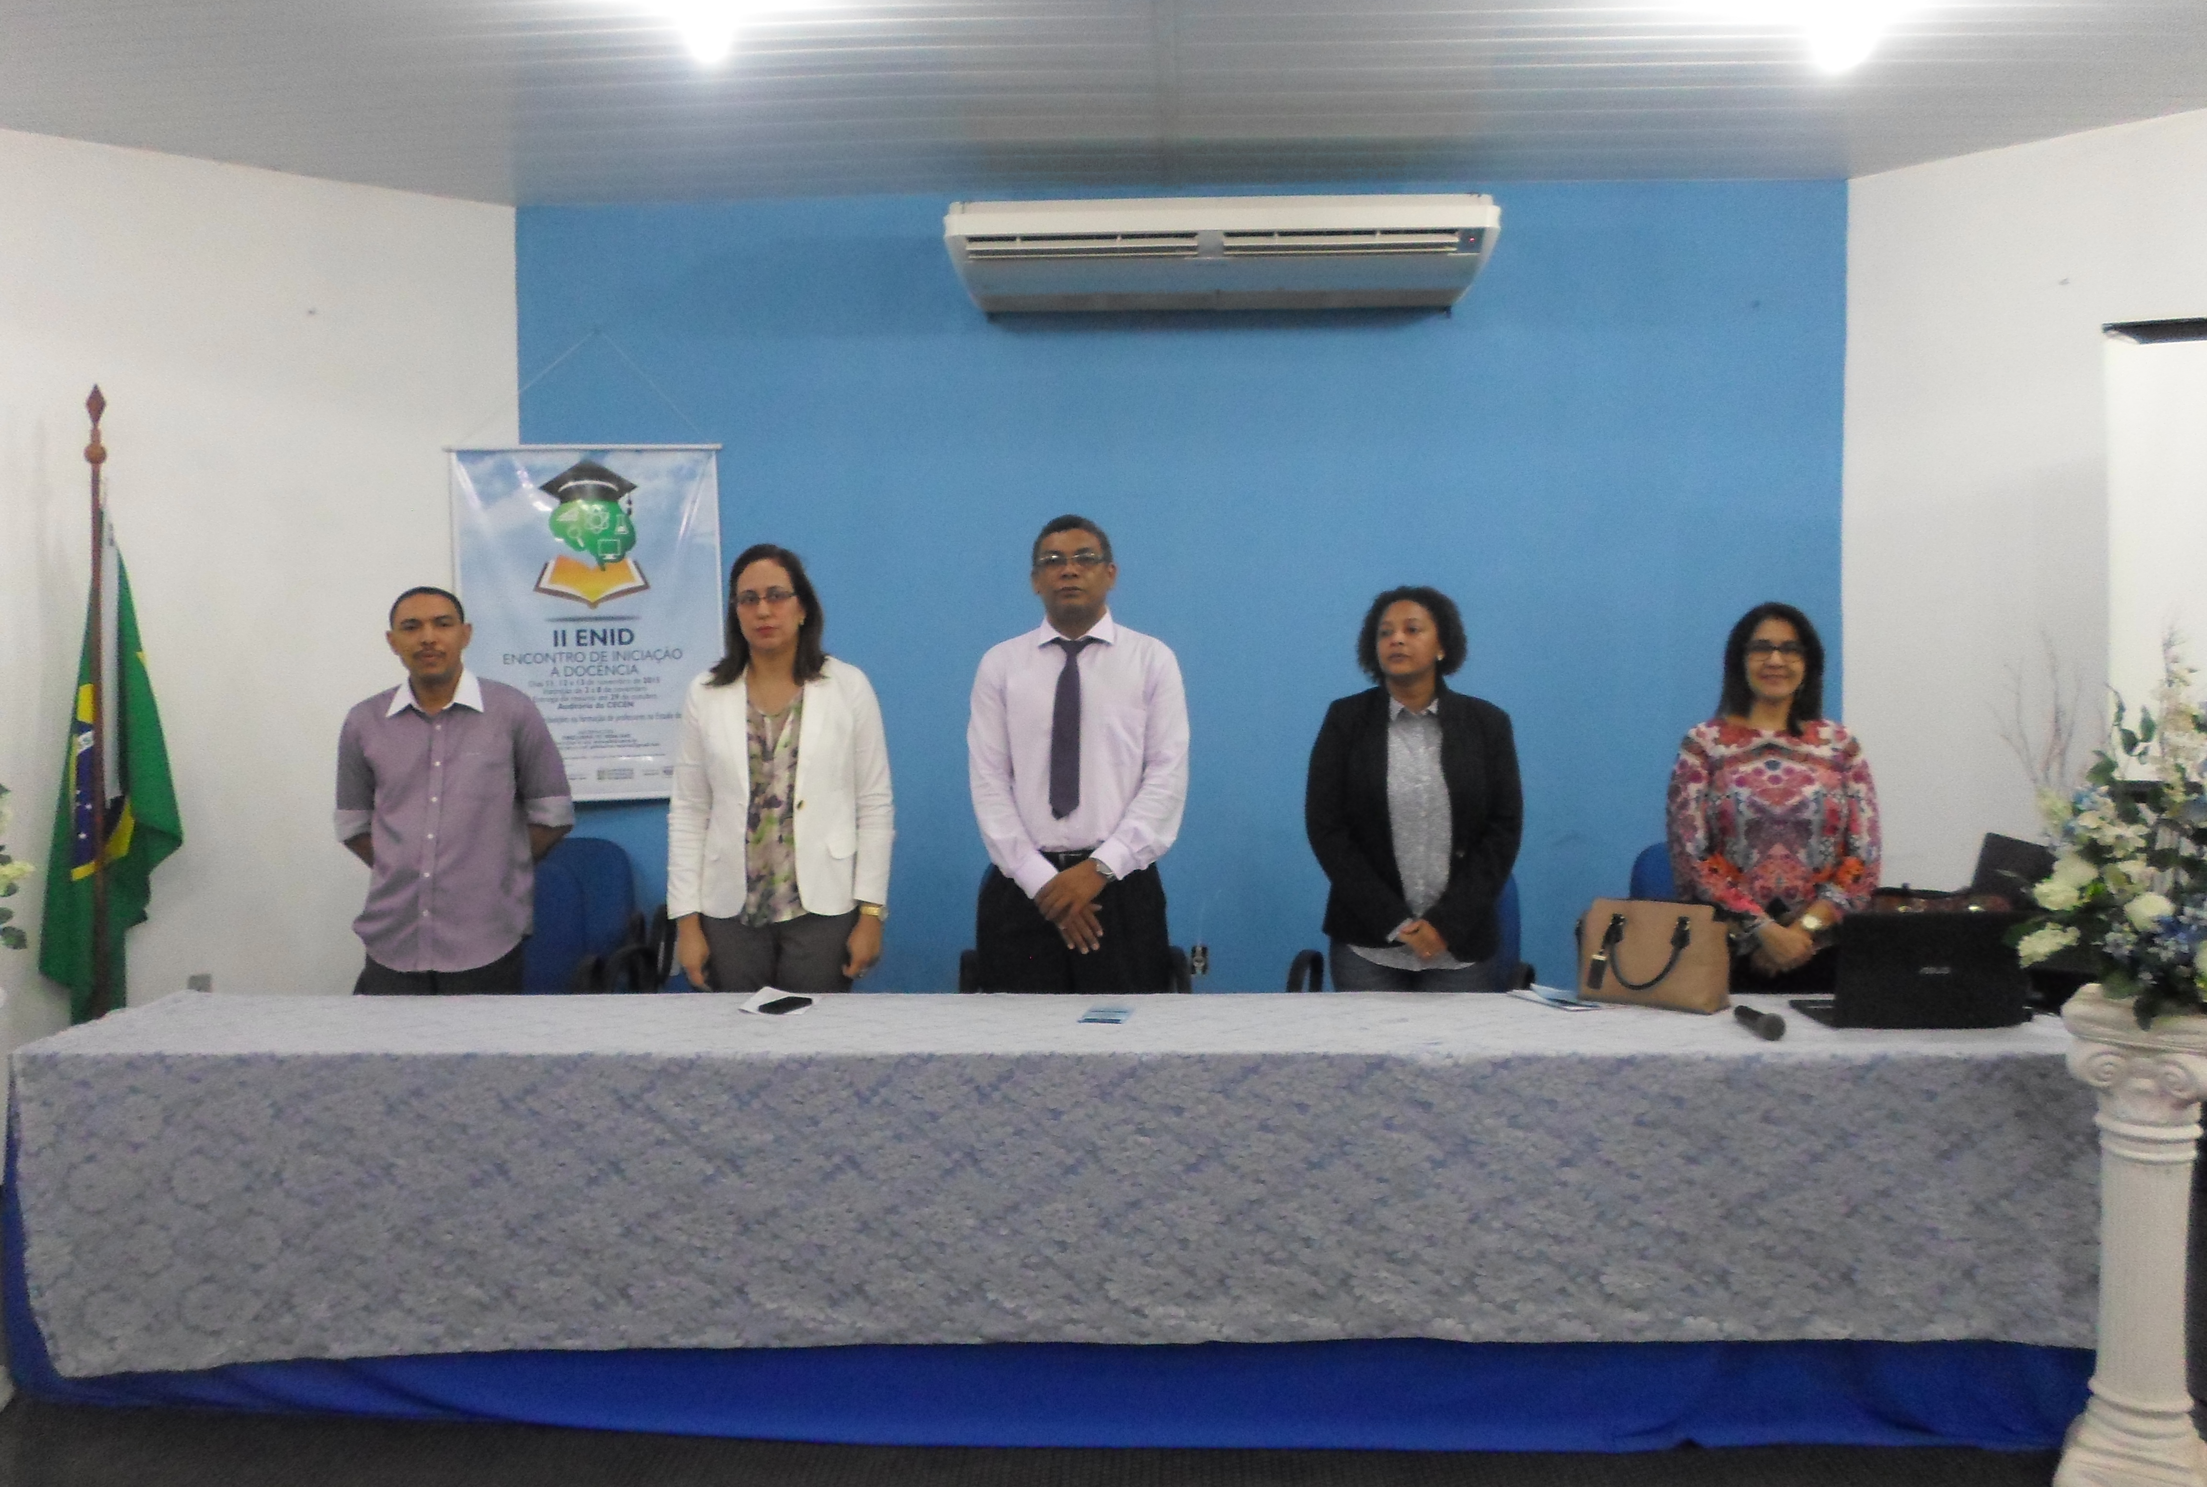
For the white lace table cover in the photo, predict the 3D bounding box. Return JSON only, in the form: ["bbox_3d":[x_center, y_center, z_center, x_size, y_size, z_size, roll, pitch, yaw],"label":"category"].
[{"bbox_3d":[-0.042,0.857,3.236,3.970,0.600,0.570,0,3,1],"label":"white lace table cover"}]

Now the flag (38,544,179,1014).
[{"bbox_3d":[-2.840,0.132,4.563,0.360,1.440,0.220,-1,3,-12],"label":"flag"}]

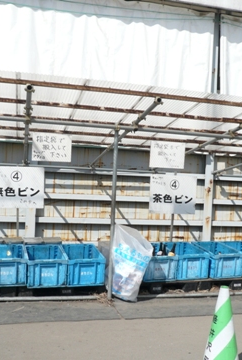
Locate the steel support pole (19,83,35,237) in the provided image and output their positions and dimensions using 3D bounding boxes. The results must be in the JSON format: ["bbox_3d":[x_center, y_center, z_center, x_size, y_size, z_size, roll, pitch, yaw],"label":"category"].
[{"bbox_3d":[-1.157,-0.235,4.800,0.070,1.868,0.070,2,1,-15],"label":"steel support pole"}]

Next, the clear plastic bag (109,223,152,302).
[{"bbox_3d":[0.112,0.905,4.250,0.430,0.810,0.330,2,0,-13],"label":"clear plastic bag"}]

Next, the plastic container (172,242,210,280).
[{"bbox_3d":[0.863,1.115,5.354,0.440,0.320,0.675,2,1,-14],"label":"plastic container"}]

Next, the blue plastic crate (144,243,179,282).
[{"bbox_3d":[0.386,1.008,4.821,0.405,0.295,0.605,2,3,-15],"label":"blue plastic crate"}]

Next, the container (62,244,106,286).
[{"bbox_3d":[-0.488,1.065,4.861,0.440,0.320,0.675,2,1,-15],"label":"container"}]

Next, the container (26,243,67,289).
[{"bbox_3d":[-0.863,0.963,4.393,0.405,0.295,0.605,2,3,-17],"label":"container"}]

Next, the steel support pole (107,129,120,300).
[{"bbox_3d":[-0.085,0.395,4.495,0.055,1.988,0.055,2,1,-15],"label":"steel support pole"}]

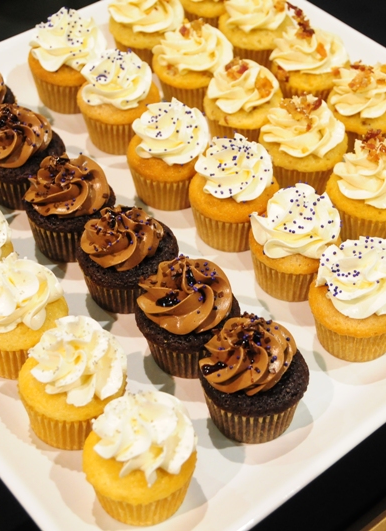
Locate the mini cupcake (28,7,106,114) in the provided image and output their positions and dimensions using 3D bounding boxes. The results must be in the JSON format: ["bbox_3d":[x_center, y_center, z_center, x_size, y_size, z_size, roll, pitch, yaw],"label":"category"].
[{"bbox_3d":[-0.076,-0.126,0.623,0.048,0.058,0.048,3,45,0],"label":"mini cupcake"}]

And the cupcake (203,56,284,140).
[{"bbox_3d":[0.030,-0.094,0.601,0.047,0.053,0.047,3,45,0],"label":"cupcake"}]

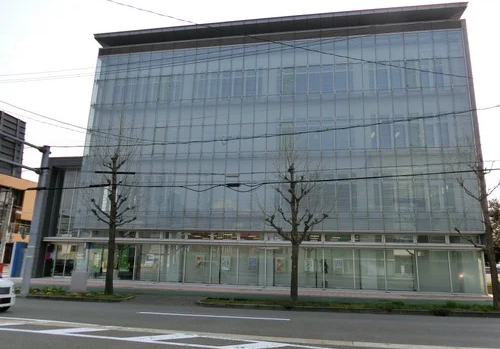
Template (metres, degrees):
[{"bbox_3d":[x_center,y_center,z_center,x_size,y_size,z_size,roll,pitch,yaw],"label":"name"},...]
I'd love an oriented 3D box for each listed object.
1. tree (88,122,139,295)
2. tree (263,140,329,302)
[{"bbox_3d":[-7.060,1.518,18.908,2.500,9.100,2.400,-1,-12,10],"label":"tree"},{"bbox_3d":[2.138,1.992,17.163,3.020,7.650,2.960,-1,-12,10],"label":"tree"}]

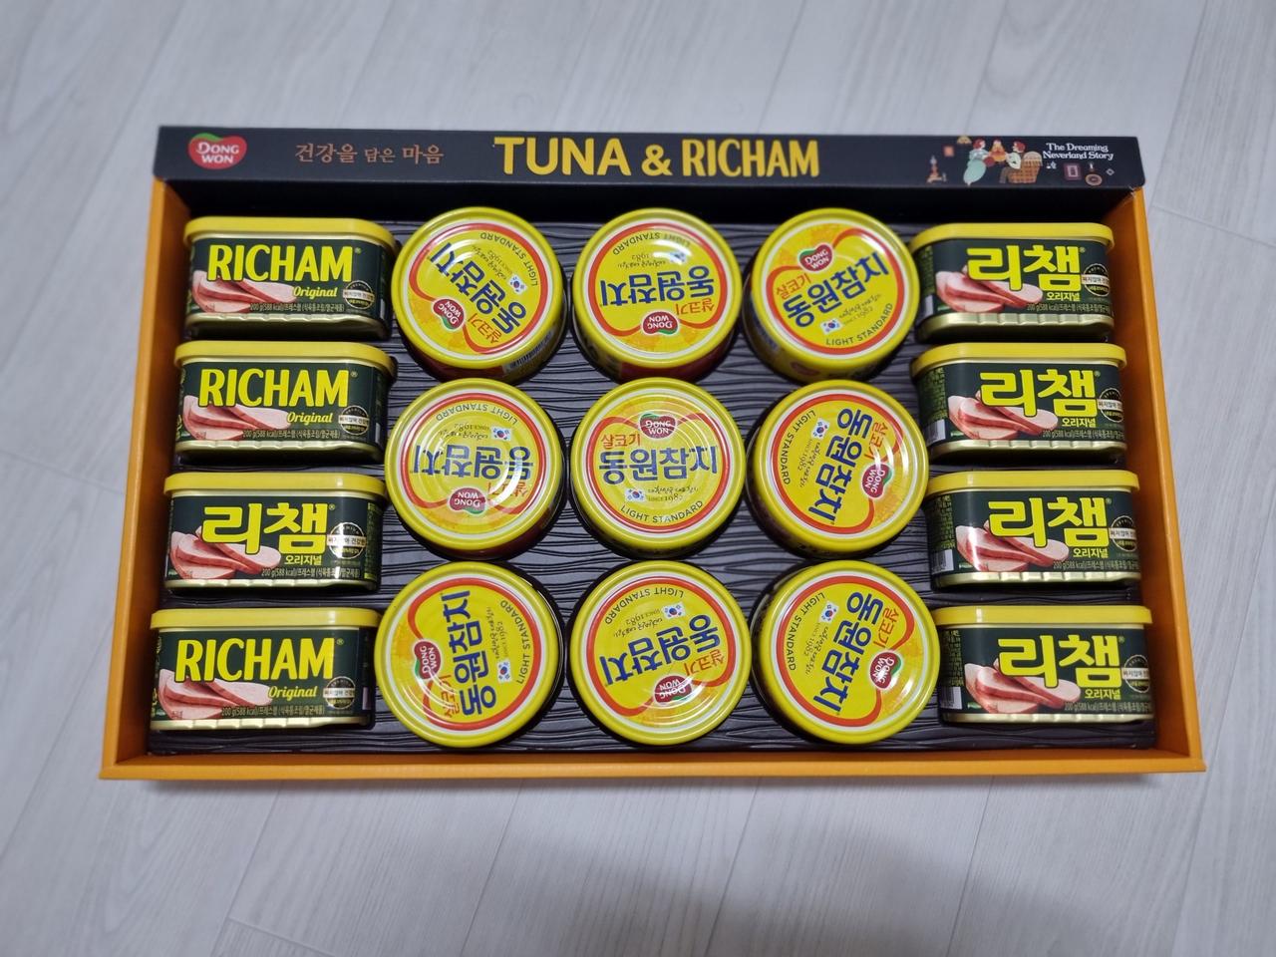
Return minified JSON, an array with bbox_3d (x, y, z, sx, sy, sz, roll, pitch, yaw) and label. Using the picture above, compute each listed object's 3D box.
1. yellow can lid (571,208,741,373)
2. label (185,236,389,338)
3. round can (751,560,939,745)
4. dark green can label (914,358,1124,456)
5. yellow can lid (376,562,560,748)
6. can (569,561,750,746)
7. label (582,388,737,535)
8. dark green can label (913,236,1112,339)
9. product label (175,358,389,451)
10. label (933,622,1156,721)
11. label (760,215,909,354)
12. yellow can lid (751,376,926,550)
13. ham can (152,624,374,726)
[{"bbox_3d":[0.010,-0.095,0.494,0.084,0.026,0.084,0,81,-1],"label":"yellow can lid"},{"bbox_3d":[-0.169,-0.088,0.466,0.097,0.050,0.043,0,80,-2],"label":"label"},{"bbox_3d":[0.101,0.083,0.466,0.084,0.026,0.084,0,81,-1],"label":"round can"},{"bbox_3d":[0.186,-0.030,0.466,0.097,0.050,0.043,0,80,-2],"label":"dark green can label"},{"bbox_3d":[-0.075,0.079,0.435,0.080,0.035,0.080,0,80,-2],"label":"yellow can lid"},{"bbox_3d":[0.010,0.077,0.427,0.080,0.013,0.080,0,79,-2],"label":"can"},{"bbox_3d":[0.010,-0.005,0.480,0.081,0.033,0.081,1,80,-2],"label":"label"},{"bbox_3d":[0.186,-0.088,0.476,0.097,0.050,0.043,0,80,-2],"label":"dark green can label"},{"bbox_3d":[-0.177,-0.033,0.485,0.099,0.049,0.048,2,80,-2],"label":"product label"},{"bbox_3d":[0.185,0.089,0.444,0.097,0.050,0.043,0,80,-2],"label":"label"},{"bbox_3d":[0.100,-0.096,0.488,0.076,0.009,0.076,-19,81,-4],"label":"label"},{"bbox_3d":[0.096,-0.007,0.452,0.082,0.008,0.082,0,80,-1],"label":"yellow can lid"},{"bbox_3d":[-0.177,0.094,0.462,0.099,0.049,0.048,1,80,-2],"label":"ham can"}]

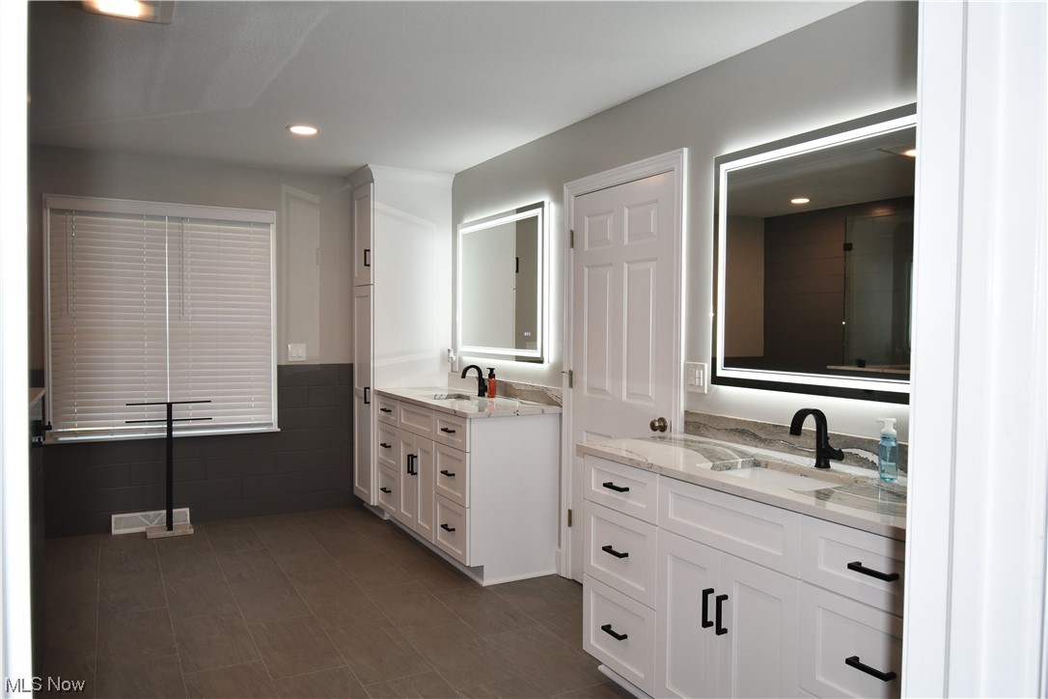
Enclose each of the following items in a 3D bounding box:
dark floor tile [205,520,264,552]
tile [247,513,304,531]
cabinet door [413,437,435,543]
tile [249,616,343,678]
[{"bbox_3d":[-1.864,1.219,4.679,0.294,0.010,0.588,-1,2,-30],"label":"dark floor tile"},{"bbox_3d":[-1.720,1.203,5.040,0.301,0.010,0.380,-1,2,-29],"label":"tile"},{"bbox_3d":[-0.585,0.818,4.308,0.020,0.585,0.287,-1,2,-29],"label":"cabinet door"},{"bbox_3d":[-0.988,1.276,3.138,0.298,0.010,0.595,0,2,-30],"label":"tile"}]

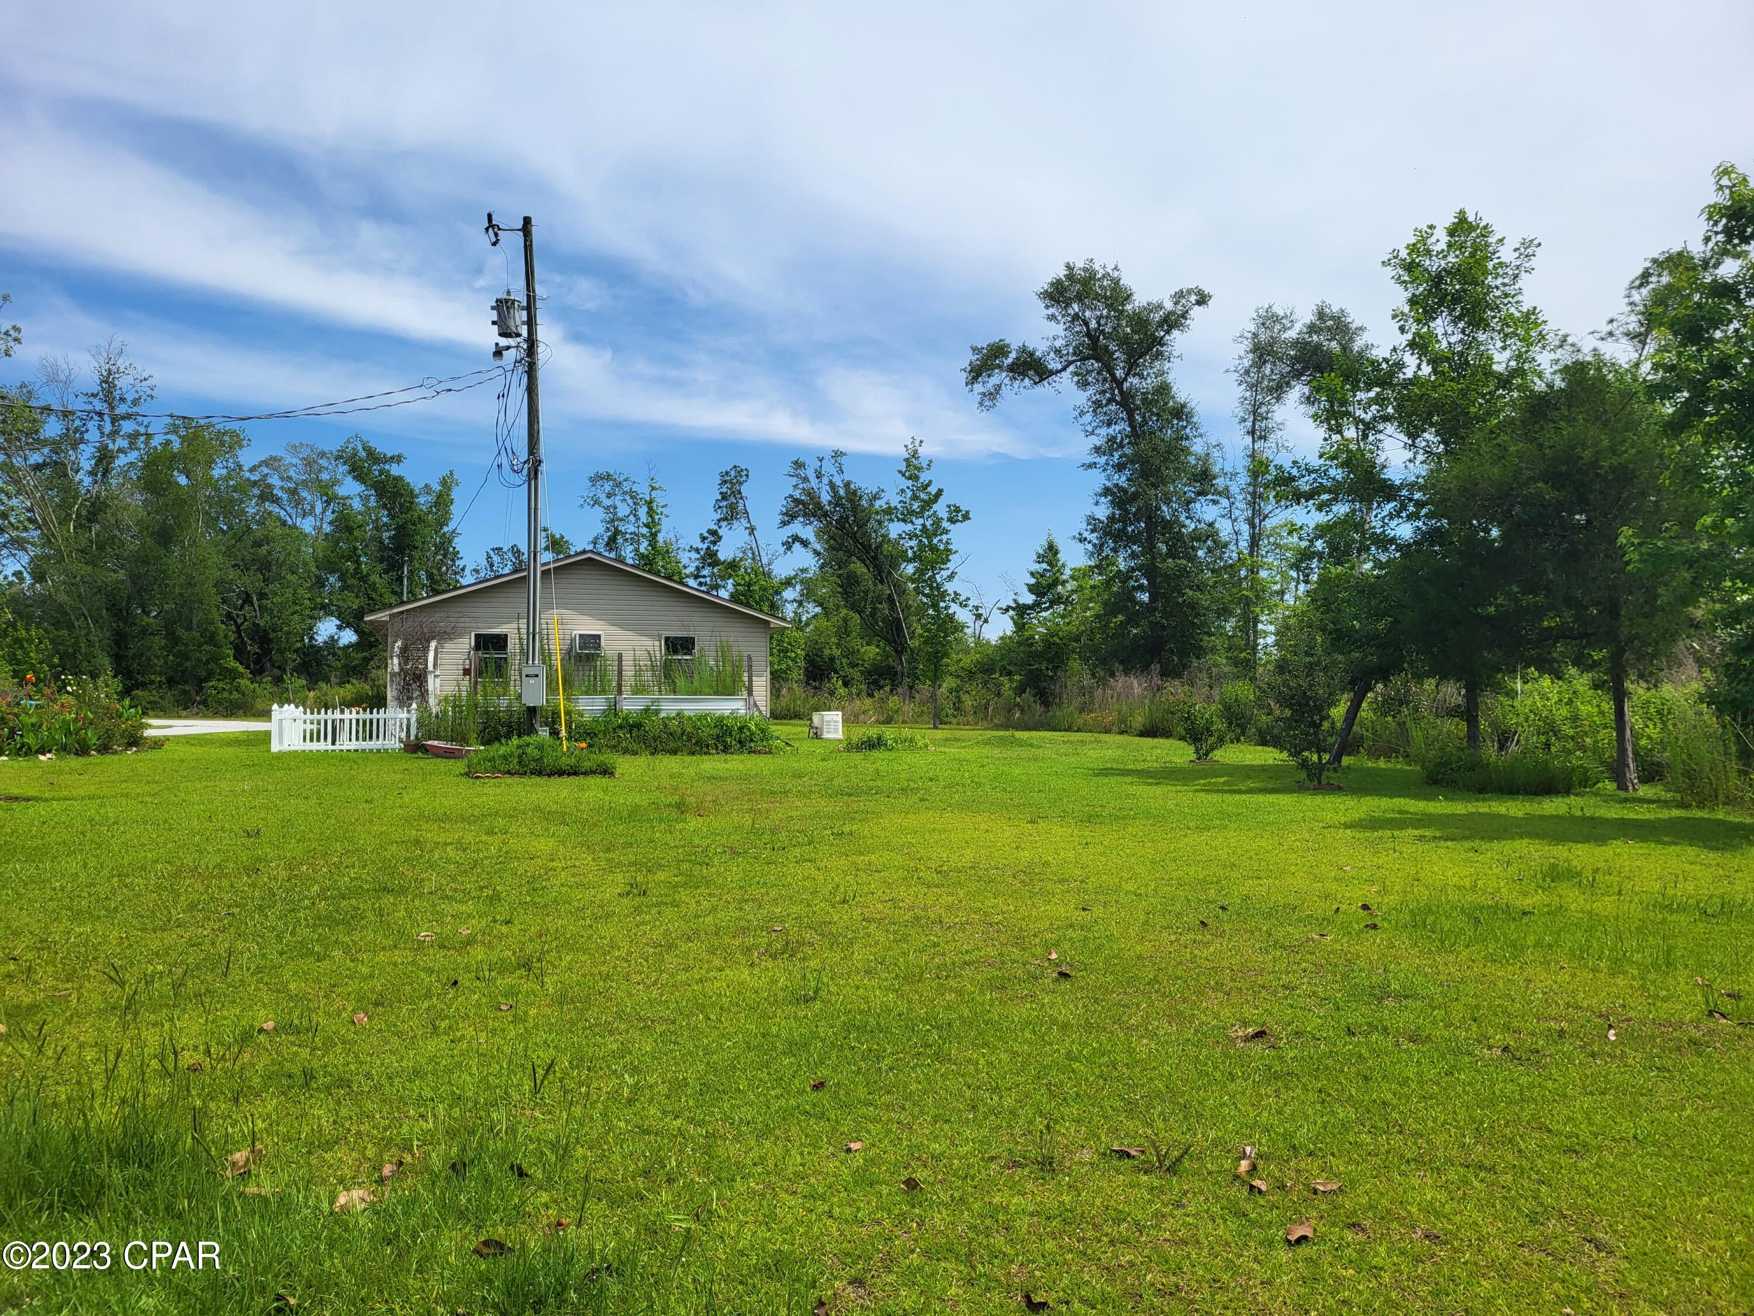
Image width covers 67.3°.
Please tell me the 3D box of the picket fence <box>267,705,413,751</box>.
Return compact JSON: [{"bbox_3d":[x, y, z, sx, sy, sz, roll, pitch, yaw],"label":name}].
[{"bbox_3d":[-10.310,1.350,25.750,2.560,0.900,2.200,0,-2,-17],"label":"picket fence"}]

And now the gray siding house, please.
[{"bbox_3d":[-9.250,-0.330,39.400,10.440,4.300,13.500,0,-2,-17],"label":"gray siding house"}]

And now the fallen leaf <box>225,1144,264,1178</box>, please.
[{"bbox_3d":[-1.945,1.547,4.050,0.110,0.065,0.100,1,-2,-26],"label":"fallen leaf"}]

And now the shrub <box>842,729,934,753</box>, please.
[{"bbox_3d":[0.190,1.610,25.800,1.750,0.420,1.300,0,-2,0],"label":"shrub"}]

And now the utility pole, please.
[{"bbox_3d":[-6.580,-3.250,24.000,1.000,9.650,0.550,0,-2,0],"label":"utility pole"}]

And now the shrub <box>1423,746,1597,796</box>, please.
[{"bbox_3d":[8.170,1.440,17.000,2.200,0.600,1.600,-1,-2,26],"label":"shrub"}]

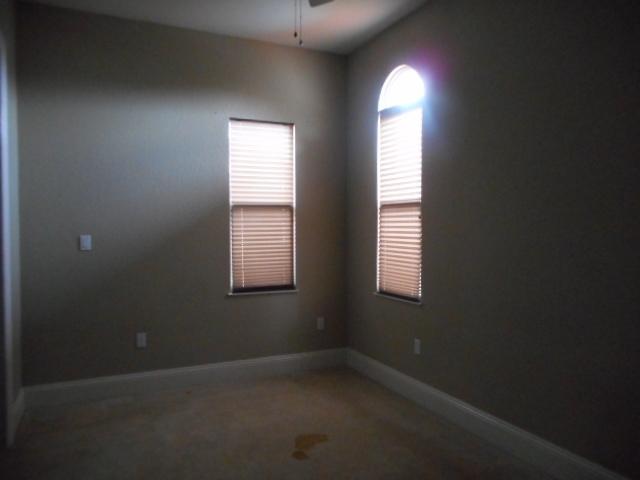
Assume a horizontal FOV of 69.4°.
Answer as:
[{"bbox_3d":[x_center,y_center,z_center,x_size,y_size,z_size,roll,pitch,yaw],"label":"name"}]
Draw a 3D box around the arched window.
[{"bbox_3d":[0.655,-0.459,3.760,0.090,1.855,0.625,-1,1,-25],"label":"arched window"}]

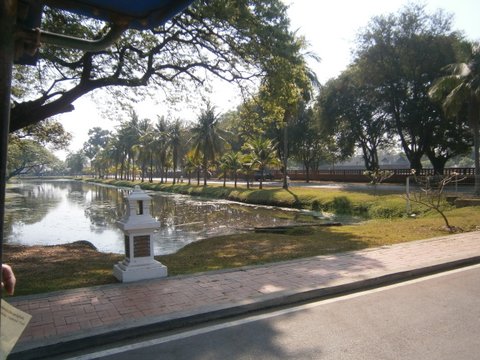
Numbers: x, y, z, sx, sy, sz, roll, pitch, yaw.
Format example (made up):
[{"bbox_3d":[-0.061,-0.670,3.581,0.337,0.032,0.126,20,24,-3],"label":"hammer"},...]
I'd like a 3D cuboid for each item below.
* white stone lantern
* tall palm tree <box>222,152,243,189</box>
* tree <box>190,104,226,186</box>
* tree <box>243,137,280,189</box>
[{"bbox_3d":[-1.465,0.730,5.220,0.610,1.300,0.610,-1,1,-31],"label":"white stone lantern"},{"bbox_3d":[-0.739,-1.228,40.986,2.270,4.250,2.270,-1,1,0],"label":"tall palm tree"},{"bbox_3d":[-4.276,-4.737,48.933,5.160,11.020,5.160,-1,1,0],"label":"tree"},{"bbox_3d":[2.236,-1.794,37.488,3.950,5.460,3.950,-1,1,0],"label":"tree"}]

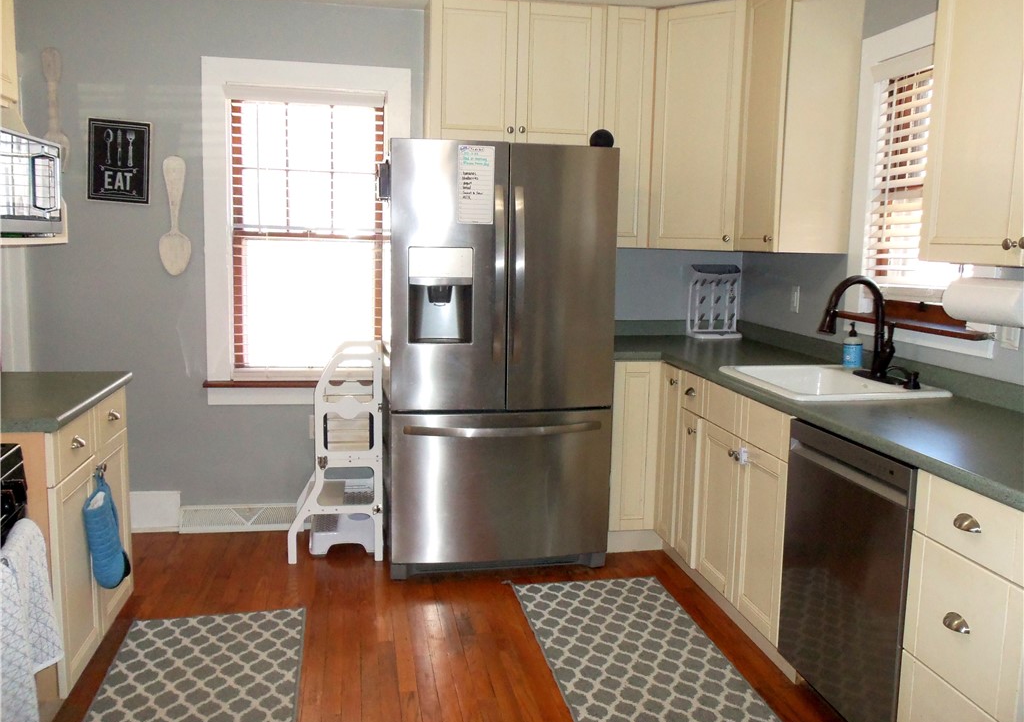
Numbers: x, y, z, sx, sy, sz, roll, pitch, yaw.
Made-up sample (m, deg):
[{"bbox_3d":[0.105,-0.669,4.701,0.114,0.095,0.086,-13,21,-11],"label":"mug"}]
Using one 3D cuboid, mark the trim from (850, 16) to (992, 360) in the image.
[{"bbox_3d":[1.431,-0.630,2.907,0.100,1.137,0.825,0,8,-11],"label":"trim"}]

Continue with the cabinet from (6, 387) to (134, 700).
[{"bbox_3d":[-1.553,0.536,2.440,0.624,0.813,0.714,0,8,-11],"label":"cabinet"}]

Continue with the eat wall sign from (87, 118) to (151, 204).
[{"bbox_3d":[-1.740,-0.883,3.665,0.262,0.365,0.020,0,8,-11],"label":"eat wall sign"}]

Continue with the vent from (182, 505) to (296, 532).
[{"bbox_3d":[-1.289,0.749,3.960,0.568,0.119,0.057,0,8,-11],"label":"vent"}]

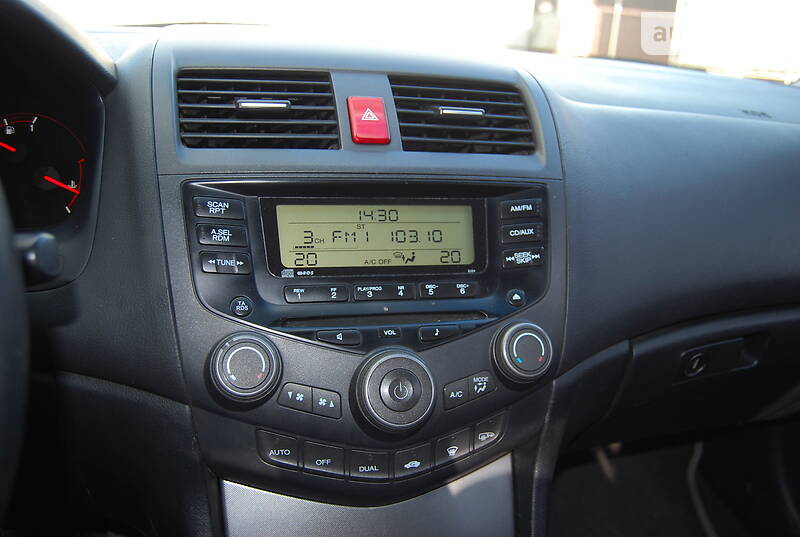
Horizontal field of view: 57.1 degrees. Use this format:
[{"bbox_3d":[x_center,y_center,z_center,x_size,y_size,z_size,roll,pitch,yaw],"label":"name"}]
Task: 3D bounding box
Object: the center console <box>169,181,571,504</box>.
[{"bbox_3d":[-0.011,0.049,0.481,0.273,0.224,0.087,-1,-5,-15],"label":"center console"}]

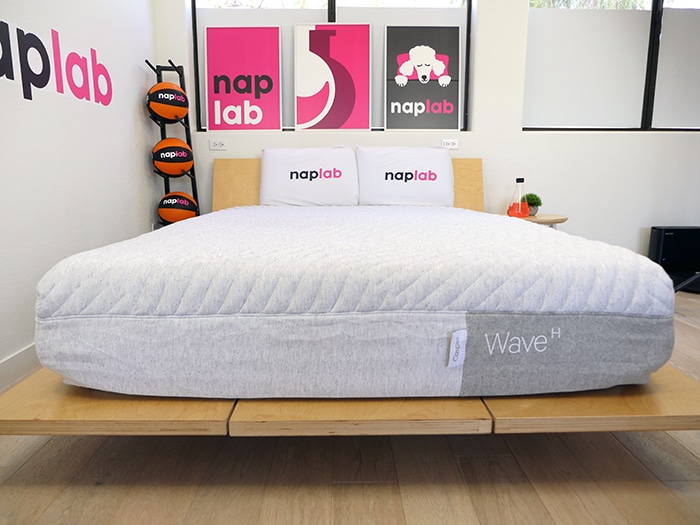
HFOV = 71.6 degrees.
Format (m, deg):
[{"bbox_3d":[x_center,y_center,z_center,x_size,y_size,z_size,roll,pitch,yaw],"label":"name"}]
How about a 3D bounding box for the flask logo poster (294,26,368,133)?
[{"bbox_3d":[-0.114,-1.220,3.215,0.507,0.690,0.025,0,5,-1],"label":"flask logo poster"}]

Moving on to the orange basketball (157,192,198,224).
[{"bbox_3d":[-1.097,-0.327,3.102,0.240,0.240,0.240,0,10,-1],"label":"orange basketball"}]

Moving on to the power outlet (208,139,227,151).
[{"bbox_3d":[-0.871,-0.775,3.217,0.115,0.070,0.008,0,10,-1],"label":"power outlet"}]

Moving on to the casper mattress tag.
[{"bbox_3d":[0.246,0.197,1.101,0.034,0.087,0.006,-2,10,-13],"label":"casper mattress tag"}]

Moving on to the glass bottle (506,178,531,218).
[{"bbox_3d":[1.031,-0.392,2.944,0.136,0.237,0.136,0,10,-1],"label":"glass bottle"}]

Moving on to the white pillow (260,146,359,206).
[{"bbox_3d":[-0.253,-0.530,2.979,0.590,0.390,0.150,0,-8,-1],"label":"white pillow"}]

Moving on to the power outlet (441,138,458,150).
[{"bbox_3d":[0.670,-0.785,3.241,0.115,0.070,0.008,0,10,-1],"label":"power outlet"}]

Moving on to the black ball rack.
[{"bbox_3d":[-1.092,-0.491,3.094,0.280,1.450,0.320,0,10,-1],"label":"black ball rack"}]

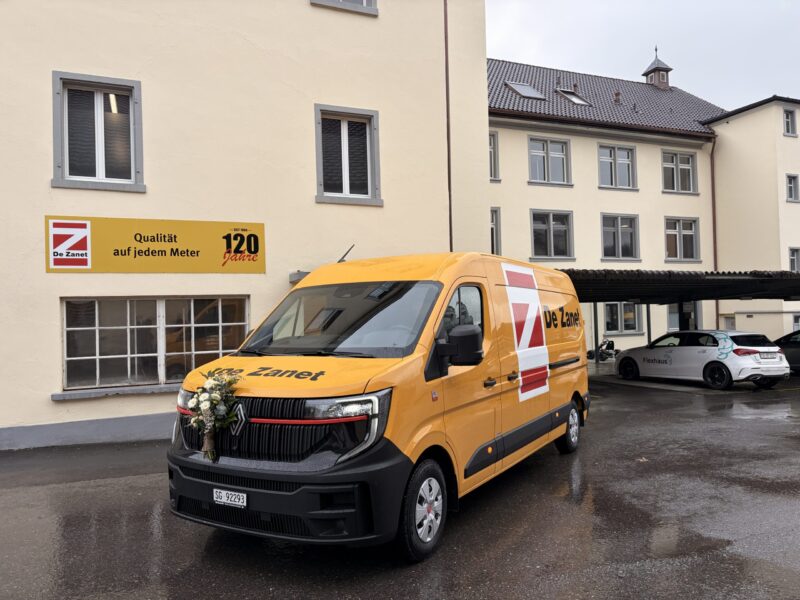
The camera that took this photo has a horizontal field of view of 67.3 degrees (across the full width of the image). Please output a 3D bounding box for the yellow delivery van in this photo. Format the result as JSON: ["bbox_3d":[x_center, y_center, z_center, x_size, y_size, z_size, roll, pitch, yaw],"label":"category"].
[{"bbox_3d":[0.437,0.726,6.702,2.200,2.500,6.300,-2,-3,30],"label":"yellow delivery van"}]

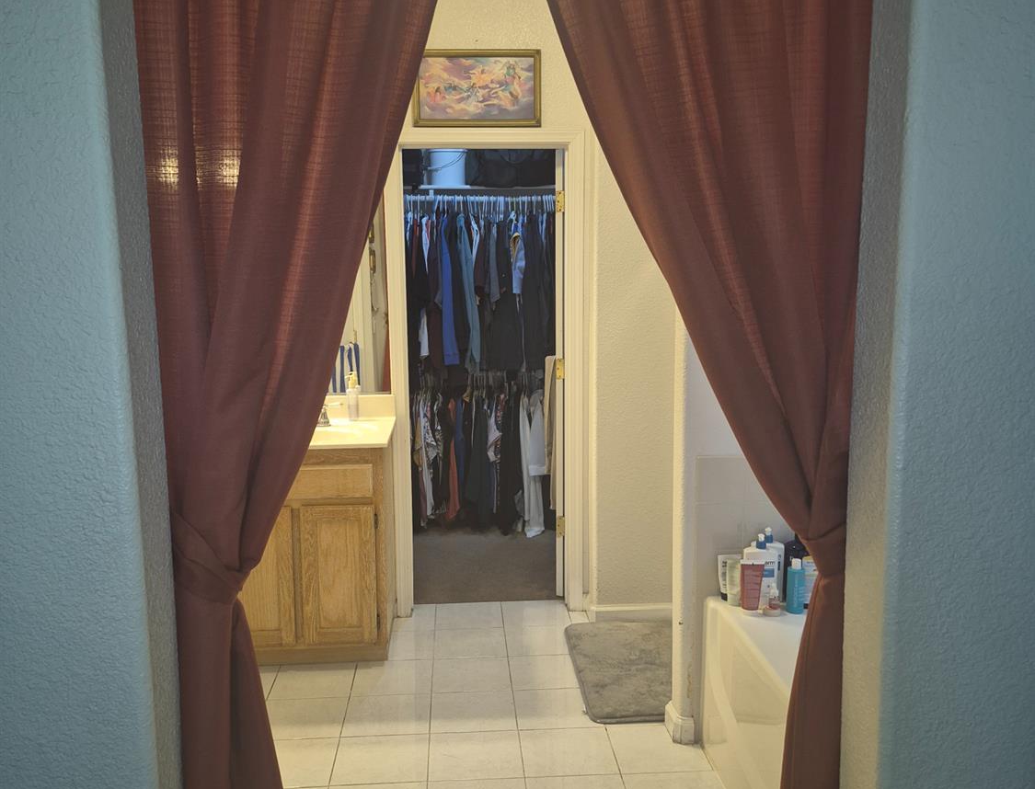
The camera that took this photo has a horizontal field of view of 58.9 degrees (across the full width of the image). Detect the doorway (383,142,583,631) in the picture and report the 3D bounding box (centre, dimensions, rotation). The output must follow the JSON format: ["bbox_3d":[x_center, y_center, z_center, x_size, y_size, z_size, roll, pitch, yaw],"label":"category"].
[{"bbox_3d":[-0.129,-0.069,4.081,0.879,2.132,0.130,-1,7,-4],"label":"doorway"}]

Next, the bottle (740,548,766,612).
[{"bbox_3d":[0.722,0.578,2.803,0.073,0.158,0.045,1,8,15],"label":"bottle"}]

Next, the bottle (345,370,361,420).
[{"bbox_3d":[-0.708,0.004,3.940,0.058,0.207,0.056,-1,7,0],"label":"bottle"}]

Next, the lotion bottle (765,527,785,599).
[{"bbox_3d":[0.790,0.531,2.881,0.094,0.230,0.060,1,7,10],"label":"lotion bottle"}]

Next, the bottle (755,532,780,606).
[{"bbox_3d":[0.760,0.539,2.844,0.098,0.224,0.060,1,8,15],"label":"bottle"}]

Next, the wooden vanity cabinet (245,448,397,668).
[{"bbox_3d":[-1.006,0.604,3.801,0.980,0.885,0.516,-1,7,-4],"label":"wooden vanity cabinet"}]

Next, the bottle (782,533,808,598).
[{"bbox_3d":[0.891,0.530,2.899,0.080,0.225,0.065,2,8,17],"label":"bottle"}]

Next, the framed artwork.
[{"bbox_3d":[-0.170,-1.291,3.862,0.542,0.313,0.030,-1,7,-4],"label":"framed artwork"}]

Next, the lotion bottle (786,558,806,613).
[{"bbox_3d":[0.846,0.578,2.780,0.058,0.163,0.055,2,8,17],"label":"lotion bottle"}]

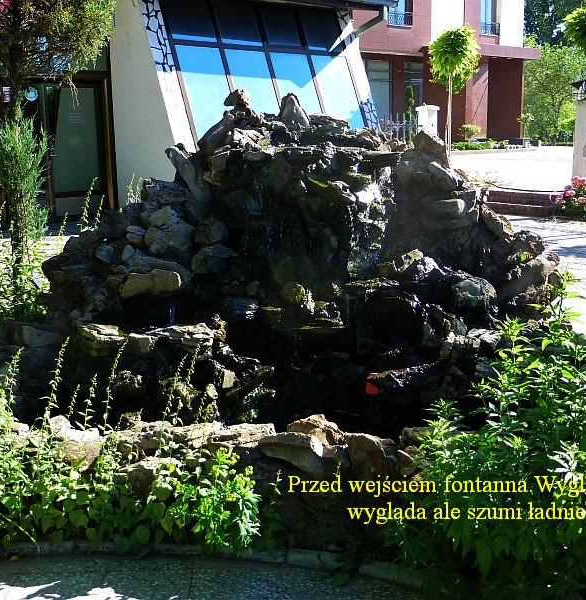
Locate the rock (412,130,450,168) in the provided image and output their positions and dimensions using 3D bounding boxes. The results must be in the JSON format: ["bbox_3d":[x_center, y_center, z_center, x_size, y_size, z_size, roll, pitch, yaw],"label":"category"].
[{"bbox_3d":[0.962,-1.060,5.500,0.261,0.230,0.200,1,12,10],"label":"rock"}]

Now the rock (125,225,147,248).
[{"bbox_3d":[-1.036,-0.420,5.200,0.143,0.145,0.140,-4,12,-11],"label":"rock"}]

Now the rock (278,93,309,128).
[{"bbox_3d":[0.003,-1.326,5.500,0.219,0.230,0.190,-1,12,0],"label":"rock"}]

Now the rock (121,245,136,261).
[{"bbox_3d":[-1.015,-0.293,4.850,0.086,0.091,0.085,-3,13,-12],"label":"rock"}]

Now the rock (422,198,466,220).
[{"bbox_3d":[1.006,-0.605,5.250,0.288,0.134,0.220,1,12,11],"label":"rock"}]

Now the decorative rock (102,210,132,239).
[{"bbox_3d":[-1.146,-0.490,5.100,0.193,0.169,0.170,-3,13,-12],"label":"decorative rock"}]

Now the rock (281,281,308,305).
[{"bbox_3d":[0.009,-0.047,4.900,0.159,0.136,0.150,-1,12,0],"label":"rock"}]

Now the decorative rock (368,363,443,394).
[{"bbox_3d":[0.587,0.404,4.100,0.413,0.115,0.220,1,13,8],"label":"decorative rock"}]

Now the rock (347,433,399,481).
[{"bbox_3d":[0.310,0.604,3.030,0.190,0.180,0.160,-1,12,0],"label":"rock"}]

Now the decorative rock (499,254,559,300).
[{"bbox_3d":[1.445,-0.137,4.800,0.363,0.249,0.280,3,13,17],"label":"decorative rock"}]

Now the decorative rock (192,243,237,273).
[{"bbox_3d":[-0.470,-0.240,4.650,0.258,0.157,0.200,-2,13,-6],"label":"decorative rock"}]

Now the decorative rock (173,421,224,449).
[{"bbox_3d":[-0.397,0.569,3.300,0.205,0.085,0.140,-1,12,0],"label":"decorative rock"}]

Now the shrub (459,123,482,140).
[{"bbox_3d":[6.438,-6.111,28.500,0.800,0.660,0.780,-1,12,0],"label":"shrub"}]

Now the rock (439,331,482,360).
[{"bbox_3d":[0.991,0.269,4.650,0.244,0.162,0.220,1,12,12],"label":"rock"}]

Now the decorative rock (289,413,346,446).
[{"bbox_3d":[0.103,0.573,3.450,0.250,0.128,0.220,-1,12,2],"label":"decorative rock"}]

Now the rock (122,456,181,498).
[{"bbox_3d":[-0.567,0.712,3.150,0.230,0.140,0.170,-1,12,0],"label":"rock"}]

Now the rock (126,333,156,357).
[{"bbox_3d":[-0.796,0.232,4.100,0.150,0.115,0.130,-1,12,0],"label":"rock"}]

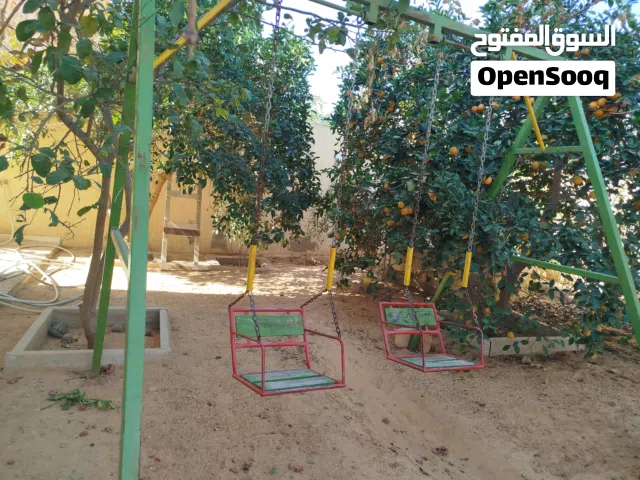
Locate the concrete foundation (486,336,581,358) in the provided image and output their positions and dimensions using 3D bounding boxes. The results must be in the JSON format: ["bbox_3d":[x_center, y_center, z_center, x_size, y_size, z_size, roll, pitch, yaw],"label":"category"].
[{"bbox_3d":[2.444,1.175,5.138,1.560,0.189,0.180,4,5,-28],"label":"concrete foundation"}]

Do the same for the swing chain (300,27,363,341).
[{"bbox_3d":[0.108,-0.373,2.717,0.052,1.847,0.496,4,5,-28],"label":"swing chain"}]

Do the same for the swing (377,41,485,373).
[{"bbox_3d":[0.853,-0.176,2.968,0.552,2.091,0.609,4,6,-28],"label":"swing"}]

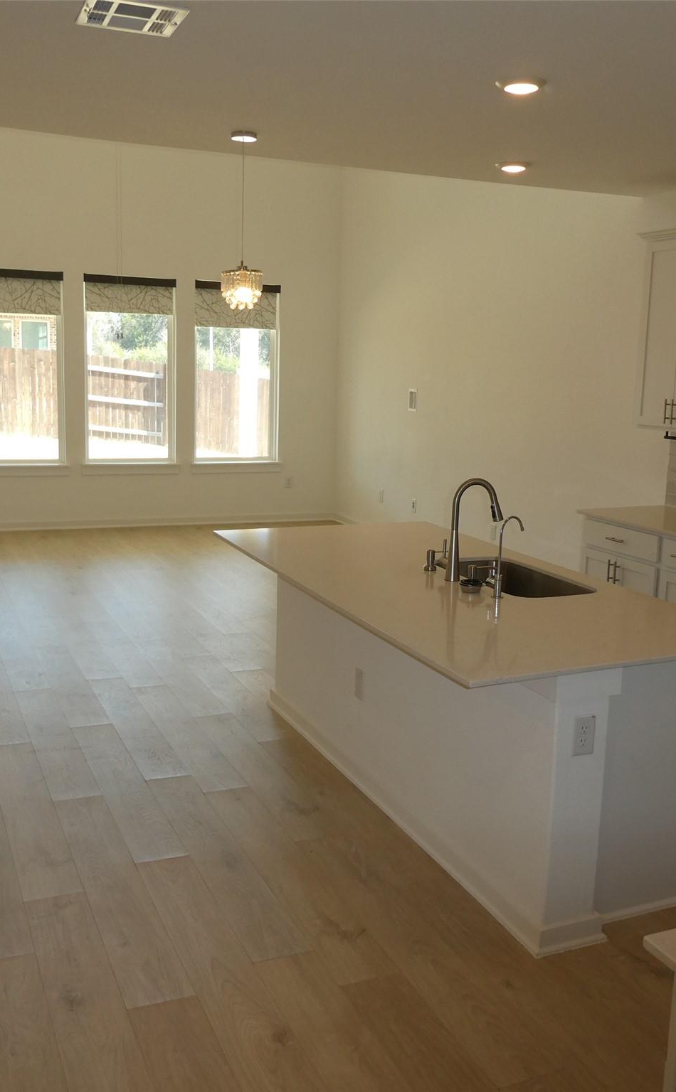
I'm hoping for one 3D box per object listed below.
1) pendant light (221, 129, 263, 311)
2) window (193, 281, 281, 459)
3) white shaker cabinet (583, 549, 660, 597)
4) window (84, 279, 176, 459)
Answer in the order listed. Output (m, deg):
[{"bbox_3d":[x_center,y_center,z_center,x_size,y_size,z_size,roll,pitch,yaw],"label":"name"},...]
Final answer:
[{"bbox_3d":[-0.460,-1.559,4.880,0.200,0.816,0.200,2,10,0],"label":"pendant light"},{"bbox_3d":[-1.048,-1.782,10.477,0.917,1.819,0.120,-3,11,-23],"label":"window"},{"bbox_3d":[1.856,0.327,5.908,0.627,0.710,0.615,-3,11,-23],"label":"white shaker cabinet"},{"bbox_3d":[-2.053,-1.734,10.047,0.901,1.819,0.120,-3,11,-23],"label":"window"}]

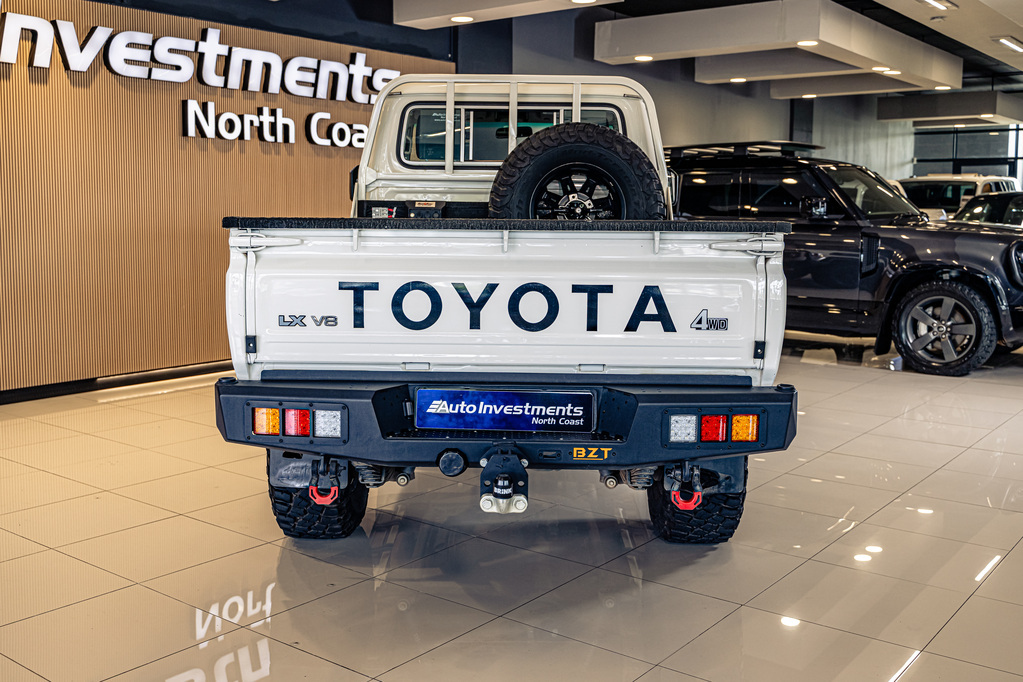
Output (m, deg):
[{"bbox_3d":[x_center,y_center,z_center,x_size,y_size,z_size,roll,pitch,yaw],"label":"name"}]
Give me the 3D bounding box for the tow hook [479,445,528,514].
[{"bbox_3d":[-0.022,0.391,2.769,0.133,0.172,0.190,1,7,1],"label":"tow hook"}]

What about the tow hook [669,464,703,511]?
[{"bbox_3d":[0.512,0.431,2.925,0.105,0.137,0.050,1,7,1],"label":"tow hook"}]

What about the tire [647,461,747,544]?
[{"bbox_3d":[0.754,0.421,4.123,0.285,0.820,0.820,1,7,1],"label":"tire"}]

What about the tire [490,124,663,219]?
[{"bbox_3d":[0.303,-0.605,4.640,0.815,0.815,0.280,1,7,1],"label":"tire"}]

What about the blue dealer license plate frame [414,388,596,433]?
[{"bbox_3d":[-0.016,0.206,2.940,0.540,0.130,0.025,1,7,1],"label":"blue dealer license plate frame"}]

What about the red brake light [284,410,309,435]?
[{"bbox_3d":[-0.619,0.236,2.875,0.080,0.080,0.030,1,7,7],"label":"red brake light"}]

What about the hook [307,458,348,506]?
[{"bbox_3d":[-0.541,0.418,2.940,0.112,0.140,0.050,1,7,1],"label":"hook"}]

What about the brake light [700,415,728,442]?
[{"bbox_3d":[0.585,0.253,2.860,0.080,0.080,0.030,0,7,-5],"label":"brake light"}]

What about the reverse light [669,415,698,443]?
[{"bbox_3d":[0.493,0.252,2.850,0.080,0.080,0.030,0,7,-5],"label":"reverse light"}]

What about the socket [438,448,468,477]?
[{"bbox_3d":[-0.170,0.351,2.870,0.083,0.083,0.055,1,7,1],"label":"socket"}]

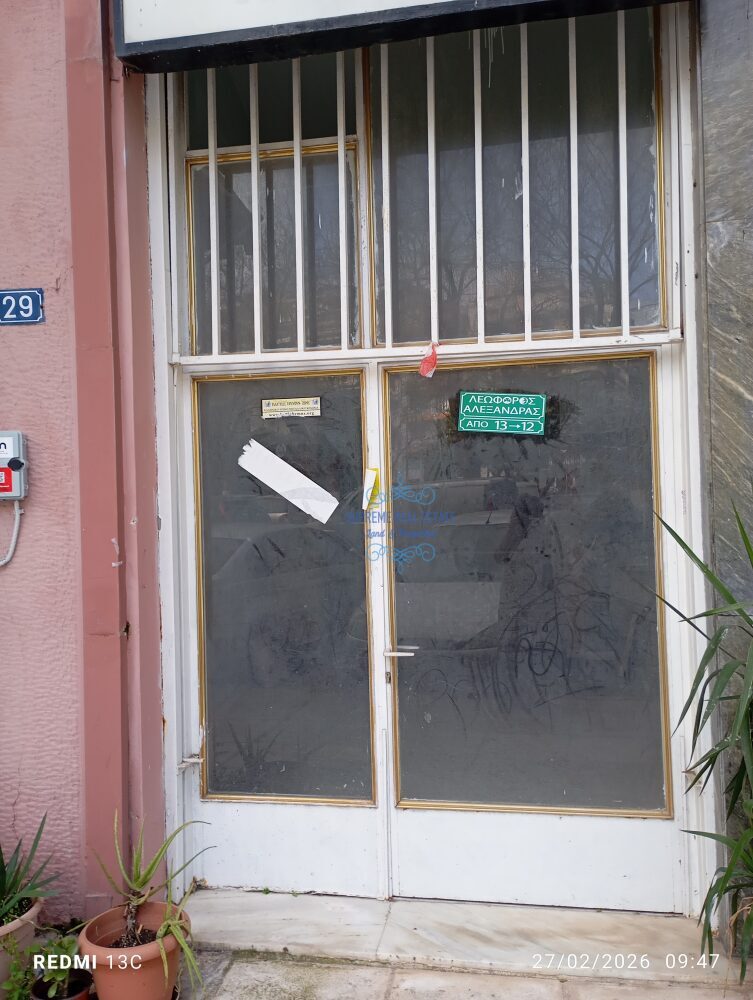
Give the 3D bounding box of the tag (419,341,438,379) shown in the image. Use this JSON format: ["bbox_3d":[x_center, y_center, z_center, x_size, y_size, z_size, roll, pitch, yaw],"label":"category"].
[{"bbox_3d":[0.196,-0.525,3.050,0.073,0.134,0.030,-1,0,9],"label":"tag"}]

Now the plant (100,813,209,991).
[{"bbox_3d":[-0.697,1.251,2.530,0.350,0.540,0.360,-1,0,9],"label":"plant"}]

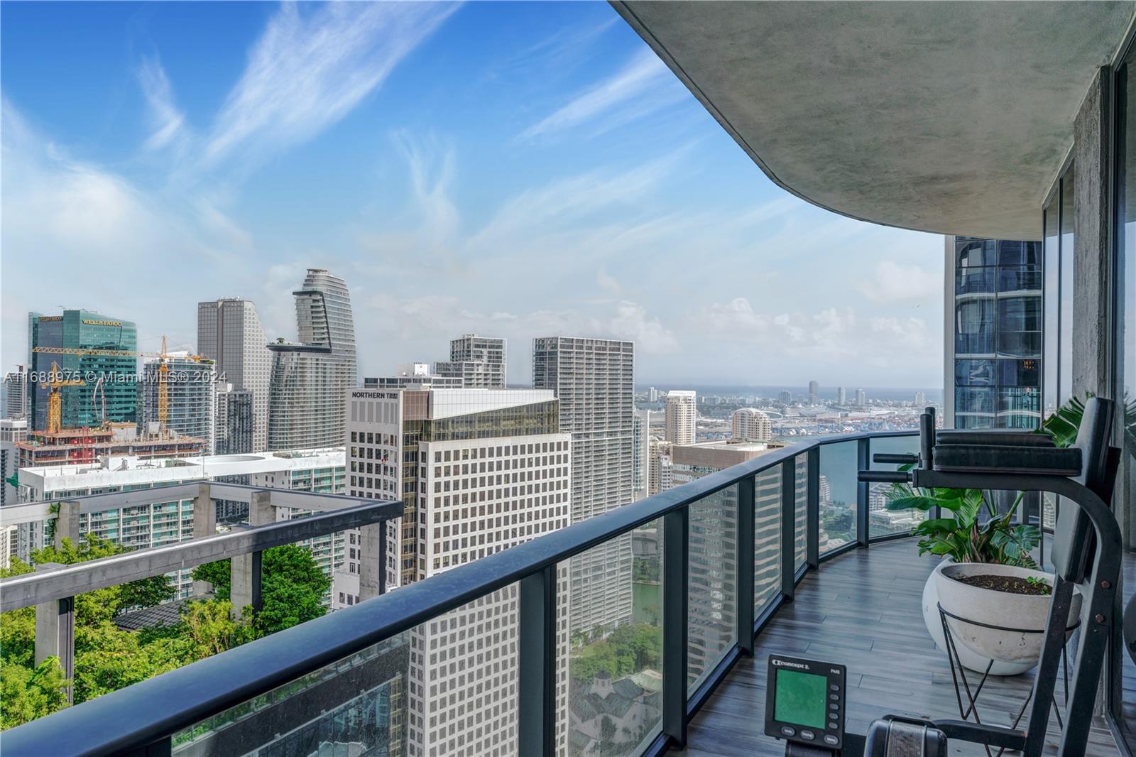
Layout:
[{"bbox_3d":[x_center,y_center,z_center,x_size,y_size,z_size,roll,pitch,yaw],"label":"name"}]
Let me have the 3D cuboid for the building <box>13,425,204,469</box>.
[{"bbox_3d":[-181.500,85.067,303.500,32.000,136.000,60.000,0,0,41],"label":"building"}]

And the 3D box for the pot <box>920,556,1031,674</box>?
[{"bbox_3d":[2.400,1.335,4.260,0.800,0.530,0.800,0,0,0],"label":"pot"}]

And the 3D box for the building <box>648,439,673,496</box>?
[{"bbox_3d":[92.000,108.603,740.000,27.000,92.000,25.000,0,0,33],"label":"building"}]

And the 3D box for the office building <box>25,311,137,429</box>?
[{"bbox_3d":[-345.000,54.892,538.000,48.000,198.000,45.000,0,0,23],"label":"office building"}]

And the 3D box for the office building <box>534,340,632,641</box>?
[{"bbox_3d":[10.500,64.681,478.000,64.000,178.000,24.000,0,0,-41],"label":"office building"}]

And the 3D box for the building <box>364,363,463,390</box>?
[{"bbox_3d":[-97.000,73.660,472.000,57.000,158.000,27.000,0,0,33],"label":"building"}]

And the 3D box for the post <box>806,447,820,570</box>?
[{"bbox_3d":[2.090,1.103,6.440,0.085,1.030,0.065,0,0,34],"label":"post"}]

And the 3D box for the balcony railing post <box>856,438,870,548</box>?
[{"bbox_3d":[2.840,1.096,7.270,0.070,1.050,0.085,0,0,-41],"label":"balcony railing post"}]

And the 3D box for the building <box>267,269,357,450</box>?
[{"bbox_3d":[-225.000,28.349,668.000,27.000,249.000,75.000,0,0,31],"label":"building"}]

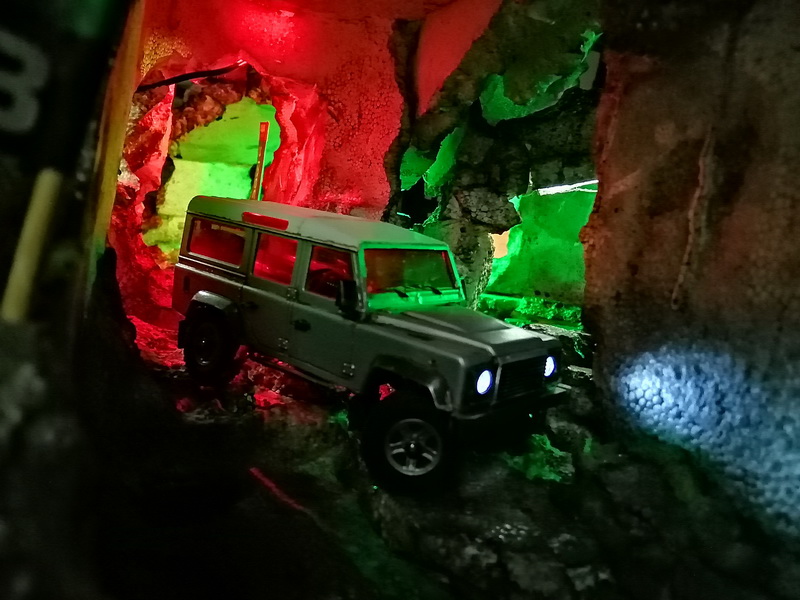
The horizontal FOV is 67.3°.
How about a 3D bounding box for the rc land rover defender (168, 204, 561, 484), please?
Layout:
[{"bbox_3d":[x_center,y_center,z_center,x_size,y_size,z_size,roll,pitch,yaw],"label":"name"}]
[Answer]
[{"bbox_3d":[-0.037,0.012,0.463,0.323,0.146,0.141,15,13,37],"label":"rc land rover defender"}]

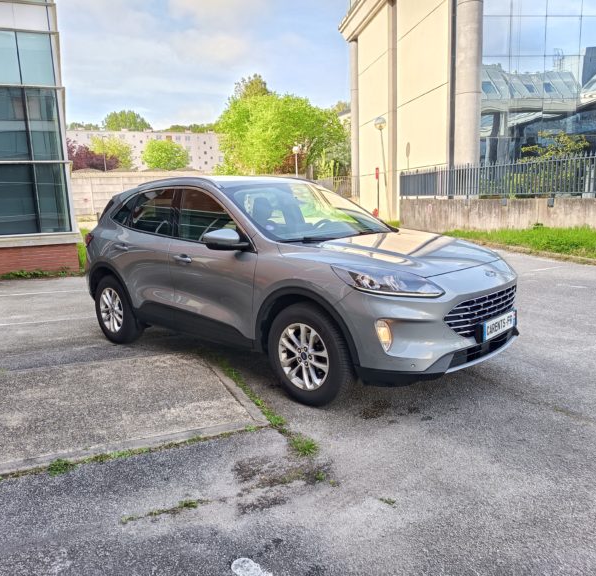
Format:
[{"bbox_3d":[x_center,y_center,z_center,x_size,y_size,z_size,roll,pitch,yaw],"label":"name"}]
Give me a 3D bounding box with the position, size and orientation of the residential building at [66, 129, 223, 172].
[{"bbox_3d":[-42.248,-33.309,145.827,46.000,17.000,12.000,-6,10,-24],"label":"residential building"}]

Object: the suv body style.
[{"bbox_3d":[-0.332,-0.265,5.107,4.610,1.670,1.960,7,13,43],"label":"suv body style"}]

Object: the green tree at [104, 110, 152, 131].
[{"bbox_3d":[-54.788,-48.958,173.420,16.000,17.000,15.000,-5,10,-16],"label":"green tree"}]

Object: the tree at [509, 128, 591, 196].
[{"bbox_3d":[7.562,-3.698,16.175,2.500,2.100,2.000,2,11,25],"label":"tree"}]

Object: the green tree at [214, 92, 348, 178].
[{"bbox_3d":[-1.431,-13.770,52.902,12.500,10.800,11.000,-2,10,-1],"label":"green tree"}]

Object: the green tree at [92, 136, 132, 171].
[{"bbox_3d":[-23.682,-15.405,68.668,5.600,8.000,5.500,-5,10,-18],"label":"green tree"}]

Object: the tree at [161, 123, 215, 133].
[{"bbox_3d":[-38.853,-52.647,191.086,18.000,13.000,12.000,-4,10,-10],"label":"tree"}]

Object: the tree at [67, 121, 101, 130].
[{"bbox_3d":[-76.318,-53.360,191.086,13.000,13.000,12.000,-6,10,-20],"label":"tree"}]

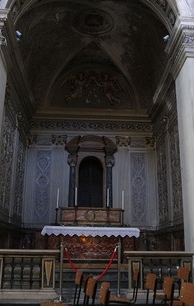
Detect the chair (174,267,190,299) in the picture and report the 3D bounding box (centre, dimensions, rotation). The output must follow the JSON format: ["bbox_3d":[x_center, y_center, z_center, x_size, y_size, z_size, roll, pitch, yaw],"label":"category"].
[{"bbox_3d":[1.038,2.043,4.299,0.490,0.815,0.410,1,-14,-4],"label":"chair"}]

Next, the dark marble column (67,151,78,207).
[{"bbox_3d":[-0.817,0.845,10.303,0.320,1.884,0.290,1,-14,-1],"label":"dark marble column"}]

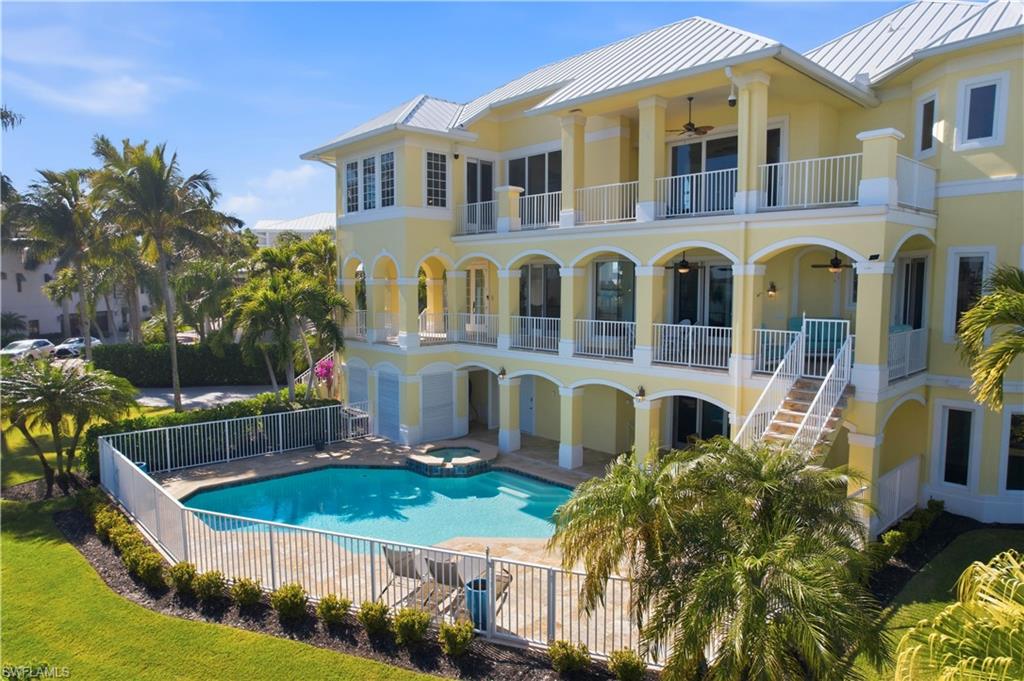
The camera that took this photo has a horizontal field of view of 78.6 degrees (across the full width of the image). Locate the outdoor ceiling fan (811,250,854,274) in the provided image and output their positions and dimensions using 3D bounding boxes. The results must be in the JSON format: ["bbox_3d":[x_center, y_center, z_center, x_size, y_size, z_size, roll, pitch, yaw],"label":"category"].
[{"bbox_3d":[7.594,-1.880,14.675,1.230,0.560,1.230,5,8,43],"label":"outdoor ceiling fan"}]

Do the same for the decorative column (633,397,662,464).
[{"bbox_3d":[3.545,2.673,16.373,0.540,2.398,0.529,-5,8,-43],"label":"decorative column"}]

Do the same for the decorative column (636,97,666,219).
[{"bbox_3d":[3.510,-4.480,15.663,0.512,3.008,0.545,-5,8,-43],"label":"decorative column"}]

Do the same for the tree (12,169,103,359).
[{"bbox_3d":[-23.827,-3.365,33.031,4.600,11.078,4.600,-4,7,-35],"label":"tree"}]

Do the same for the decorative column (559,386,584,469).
[{"bbox_3d":[1.738,2.527,18.263,0.512,2.344,0.523,-5,8,-43],"label":"decorative column"}]

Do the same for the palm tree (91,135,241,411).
[{"bbox_3d":[-14.342,-2.652,26.139,5.400,11.527,5.400,-4,6,-29],"label":"palm tree"}]

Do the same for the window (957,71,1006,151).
[{"bbox_3d":[9.472,-4.627,12.648,0.120,1.420,0.816,-5,8,-44],"label":"window"}]

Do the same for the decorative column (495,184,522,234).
[{"bbox_3d":[-0.094,-3.959,19.056,0.610,1.378,0.625,-5,8,-44],"label":"decorative column"}]

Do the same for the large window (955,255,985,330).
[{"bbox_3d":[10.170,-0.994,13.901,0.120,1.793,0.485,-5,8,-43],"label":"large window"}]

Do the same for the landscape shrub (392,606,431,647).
[{"bbox_3d":[-1.542,4.404,9.602,0.576,0.570,0.576,0,6,0],"label":"landscape shrub"}]

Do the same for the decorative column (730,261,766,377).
[{"bbox_3d":[5.357,-0.450,14.150,0.572,2.529,0.545,-5,8,-43],"label":"decorative column"}]

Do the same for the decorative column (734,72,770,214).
[{"bbox_3d":[5.185,-4.229,13.555,0.556,2.931,0.530,-5,8,-44],"label":"decorative column"}]

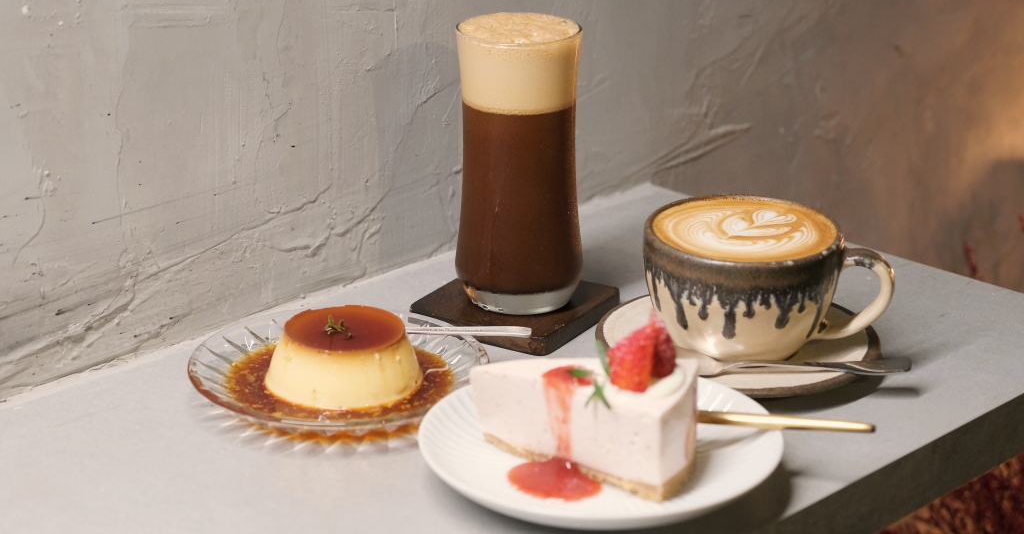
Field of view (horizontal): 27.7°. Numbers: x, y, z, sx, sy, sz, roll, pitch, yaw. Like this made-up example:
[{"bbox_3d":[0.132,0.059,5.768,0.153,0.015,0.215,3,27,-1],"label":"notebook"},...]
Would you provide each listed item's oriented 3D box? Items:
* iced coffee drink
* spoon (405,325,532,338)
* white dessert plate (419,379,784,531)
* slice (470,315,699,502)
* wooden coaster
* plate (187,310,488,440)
[{"bbox_3d":[0.005,-0.057,1.174,0.073,0.158,0.073,0,21,0],"label":"iced coffee drink"},{"bbox_3d":[-0.053,0.036,1.128,0.135,0.016,0.028,0,20,18],"label":"spoon"},{"bbox_3d":[0.043,0.092,1.005,0.176,0.022,0.176,0,21,0],"label":"white dessert plate"},{"bbox_3d":[0.036,0.053,0.999,0.108,0.083,0.070,8,22,21],"label":"slice"},{"bbox_3d":[0.003,0.024,1.202,0.091,0.012,0.087,13,24,30],"label":"wooden coaster"},{"bbox_3d":[-0.090,0.061,1.088,0.157,0.024,0.157,0,21,0],"label":"plate"}]

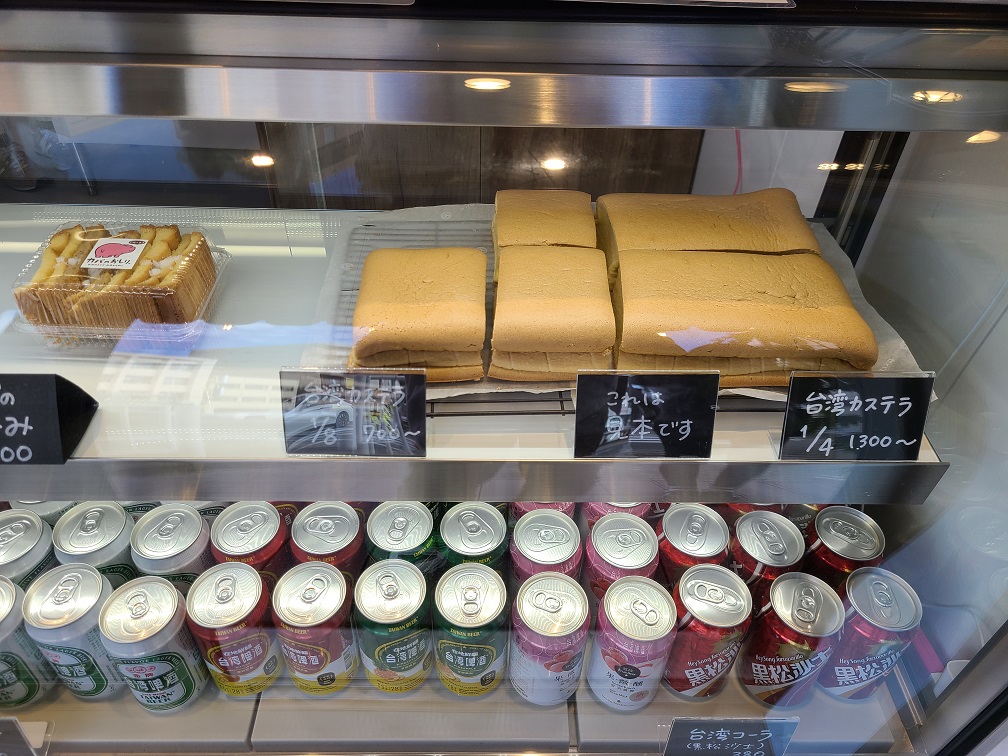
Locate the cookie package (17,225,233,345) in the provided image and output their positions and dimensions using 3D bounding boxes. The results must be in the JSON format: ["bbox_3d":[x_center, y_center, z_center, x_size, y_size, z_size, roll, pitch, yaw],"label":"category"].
[{"bbox_3d":[-0.322,-0.083,0.648,0.148,0.055,0.122,2,41,0],"label":"cookie package"}]

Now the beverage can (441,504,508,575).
[{"bbox_3d":[-0.028,0.177,0.712,0.066,0.118,0.066,1,42,-1],"label":"beverage can"}]

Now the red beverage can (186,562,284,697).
[{"bbox_3d":[-0.228,0.221,0.655,0.066,0.116,0.066,1,41,-1],"label":"red beverage can"}]

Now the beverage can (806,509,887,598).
[{"bbox_3d":[0.309,0.182,0.718,0.066,0.118,0.066,1,42,-1],"label":"beverage can"}]

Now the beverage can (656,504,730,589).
[{"bbox_3d":[0.171,0.180,0.715,0.066,0.116,0.066,2,41,0],"label":"beverage can"}]

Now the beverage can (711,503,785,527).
[{"bbox_3d":[0.238,0.143,0.756,0.066,0.122,0.066,1,41,0],"label":"beverage can"}]

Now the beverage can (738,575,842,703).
[{"bbox_3d":[0.246,0.230,0.657,0.066,0.122,0.066,1,41,-1],"label":"beverage can"}]

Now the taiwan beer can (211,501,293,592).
[{"bbox_3d":[-0.229,0.176,0.706,0.066,0.116,0.066,1,41,-1],"label":"taiwan beer can"}]

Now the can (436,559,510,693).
[{"bbox_3d":[-0.028,0.223,0.659,0.066,0.122,0.066,1,41,-1],"label":"can"}]

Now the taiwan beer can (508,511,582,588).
[{"bbox_3d":[0.037,0.184,0.707,0.066,0.116,0.066,1,41,-1],"label":"taiwan beer can"}]

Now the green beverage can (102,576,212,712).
[{"bbox_3d":[-0.292,0.230,0.644,0.066,0.122,0.066,1,41,-1],"label":"green beverage can"}]

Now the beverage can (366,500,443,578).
[{"bbox_3d":[-0.093,0.174,0.713,0.066,0.118,0.066,1,42,-1],"label":"beverage can"}]

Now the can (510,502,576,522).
[{"bbox_3d":[0.035,0.139,0.756,0.066,0.118,0.066,1,42,-1],"label":"can"}]

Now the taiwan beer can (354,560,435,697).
[{"bbox_3d":[-0.093,0.220,0.660,0.066,0.122,0.066,1,41,-1],"label":"taiwan beer can"}]

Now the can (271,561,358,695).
[{"bbox_3d":[-0.160,0.220,0.659,0.066,0.118,0.066,1,42,-1],"label":"can"}]

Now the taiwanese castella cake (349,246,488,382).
[{"bbox_3d":[-0.065,-0.051,0.598,0.100,0.054,0.104,1,41,-1],"label":"taiwanese castella cake"}]

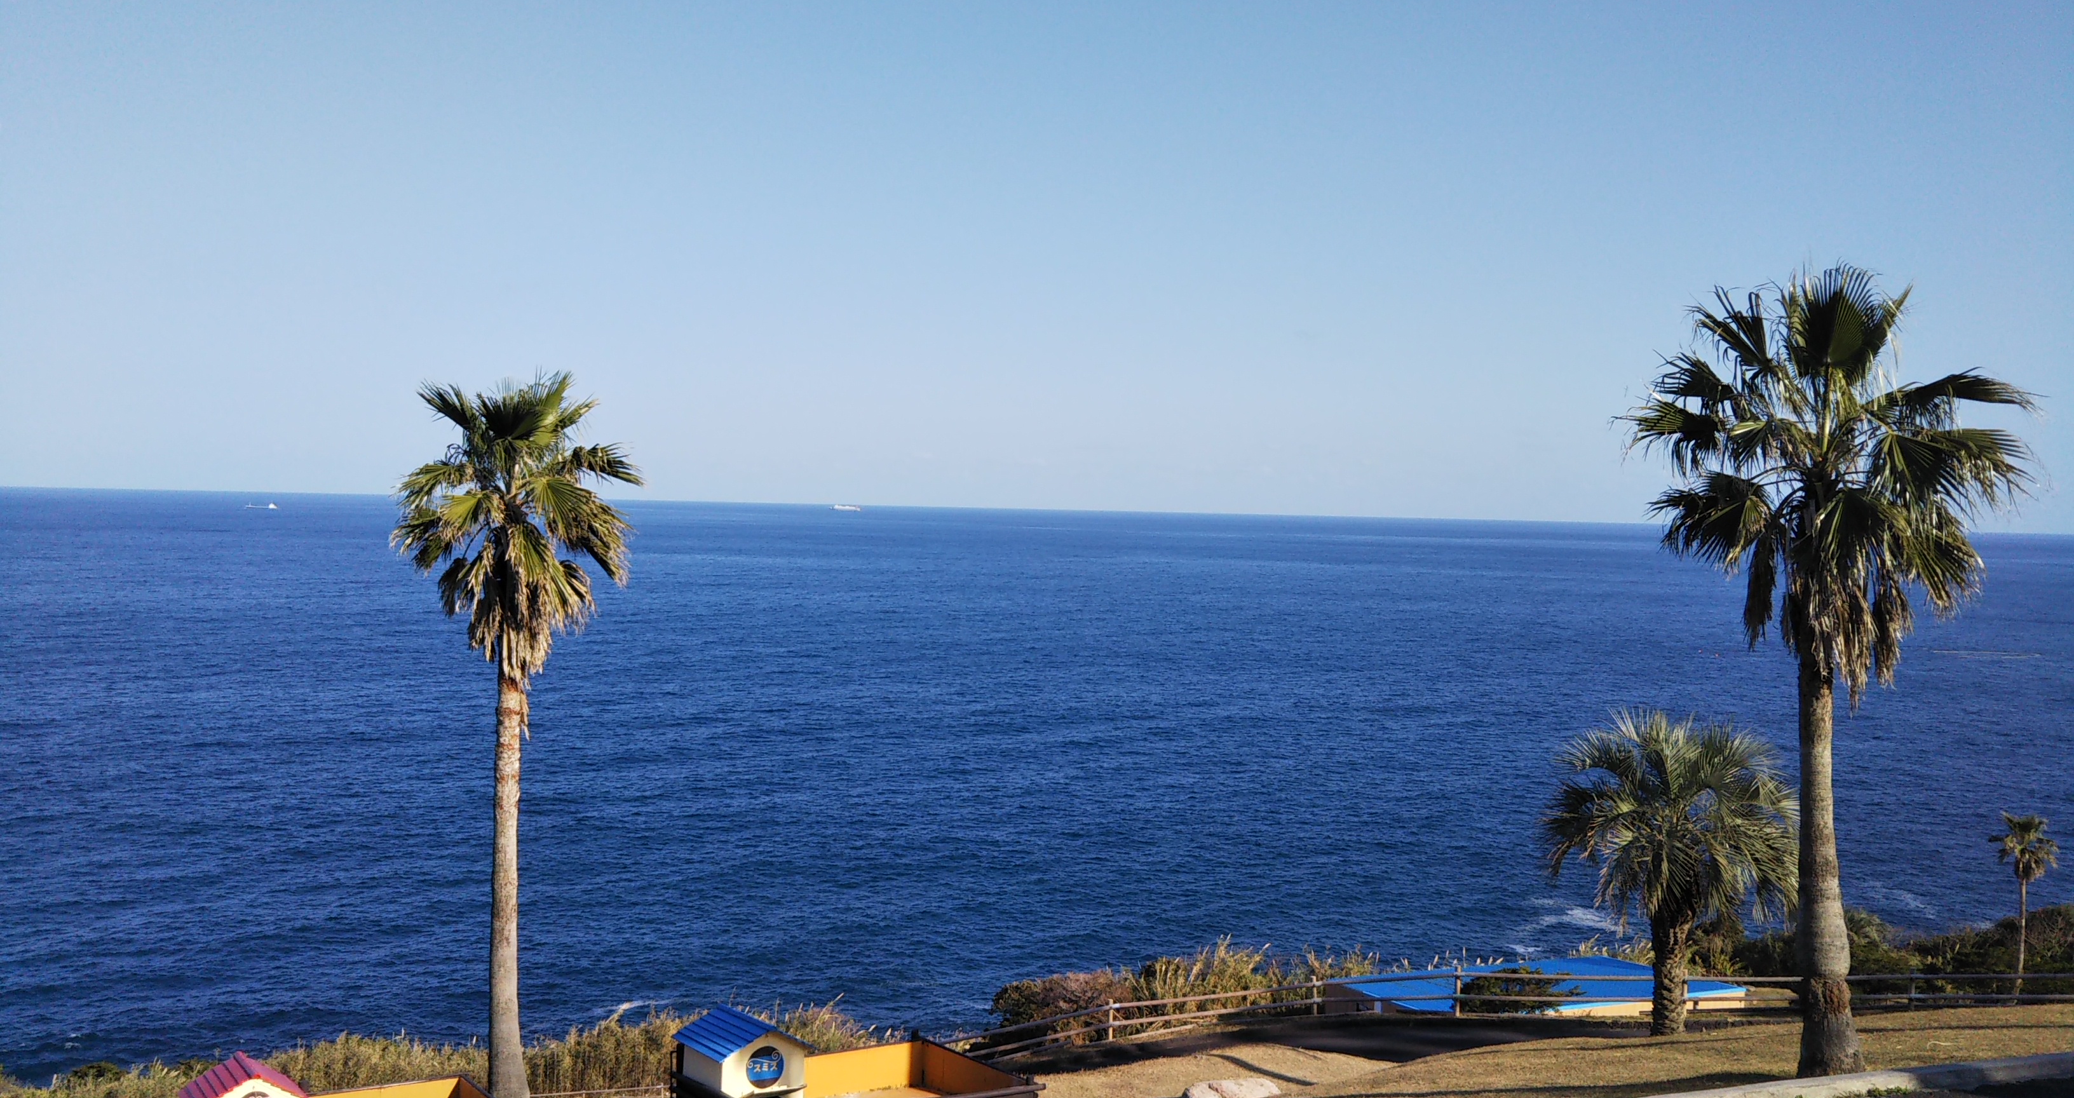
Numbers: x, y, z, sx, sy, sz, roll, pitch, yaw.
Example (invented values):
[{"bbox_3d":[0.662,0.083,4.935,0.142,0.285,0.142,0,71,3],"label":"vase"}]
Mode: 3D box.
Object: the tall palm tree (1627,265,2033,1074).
[{"bbox_3d":[9.630,1.487,21.847,4.695,9.844,4.695,1,2,0],"label":"tall palm tree"}]

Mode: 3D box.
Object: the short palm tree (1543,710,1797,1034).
[{"bbox_3d":[9.211,4.706,26.134,3.587,4.734,3.587,1,2,0],"label":"short palm tree"}]

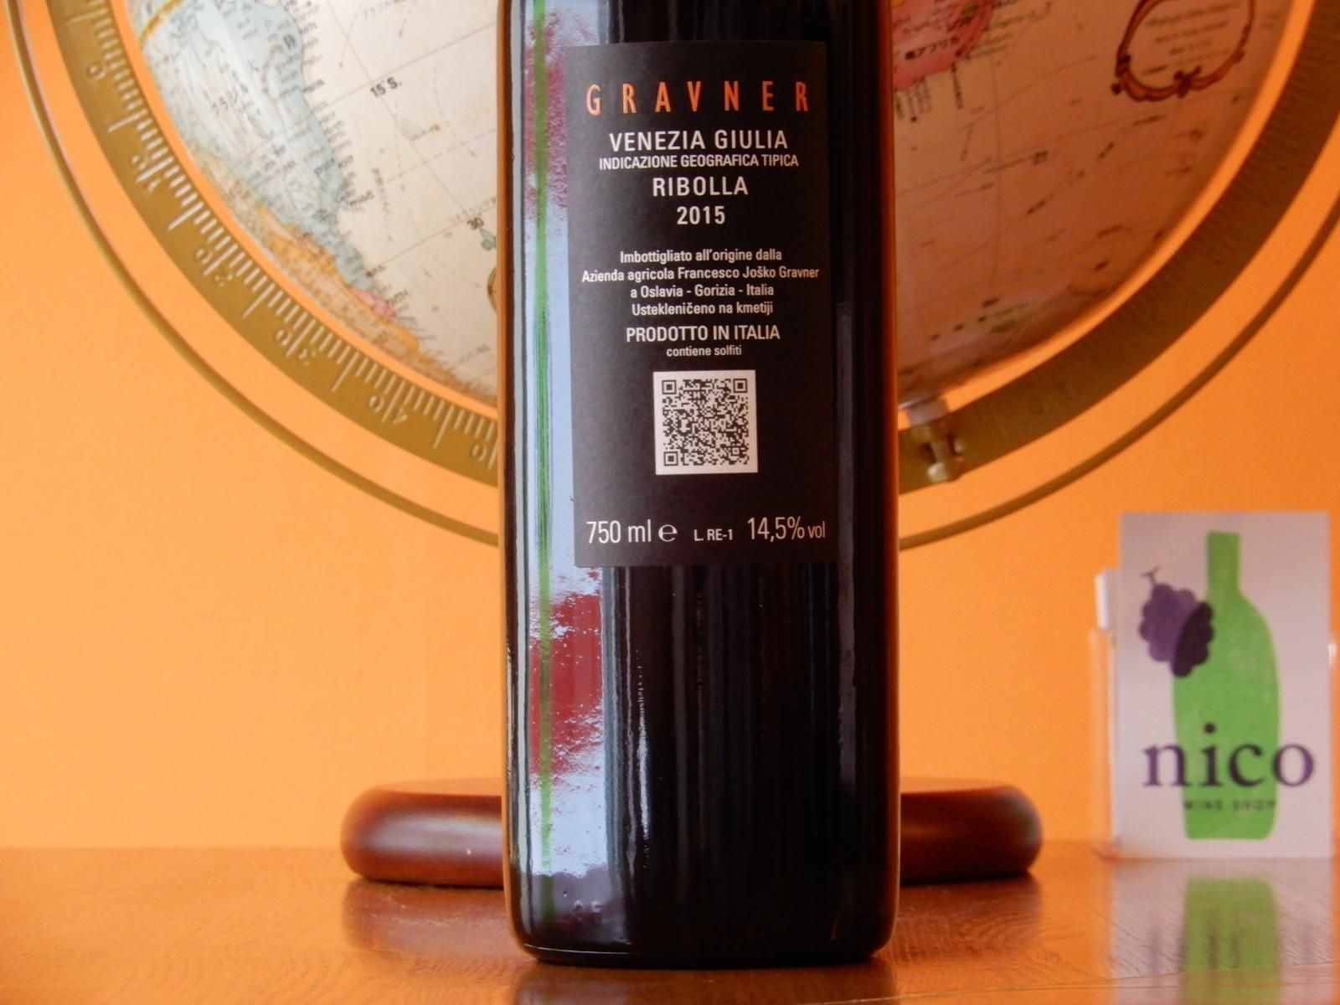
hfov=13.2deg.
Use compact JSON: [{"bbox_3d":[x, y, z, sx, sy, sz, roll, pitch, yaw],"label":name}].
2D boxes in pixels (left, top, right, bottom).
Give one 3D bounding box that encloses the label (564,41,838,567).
[{"bbox_3d":[0.006,-0.038,1.113,0.050,0.100,0.009,-1,0,-1],"label":"label"}]

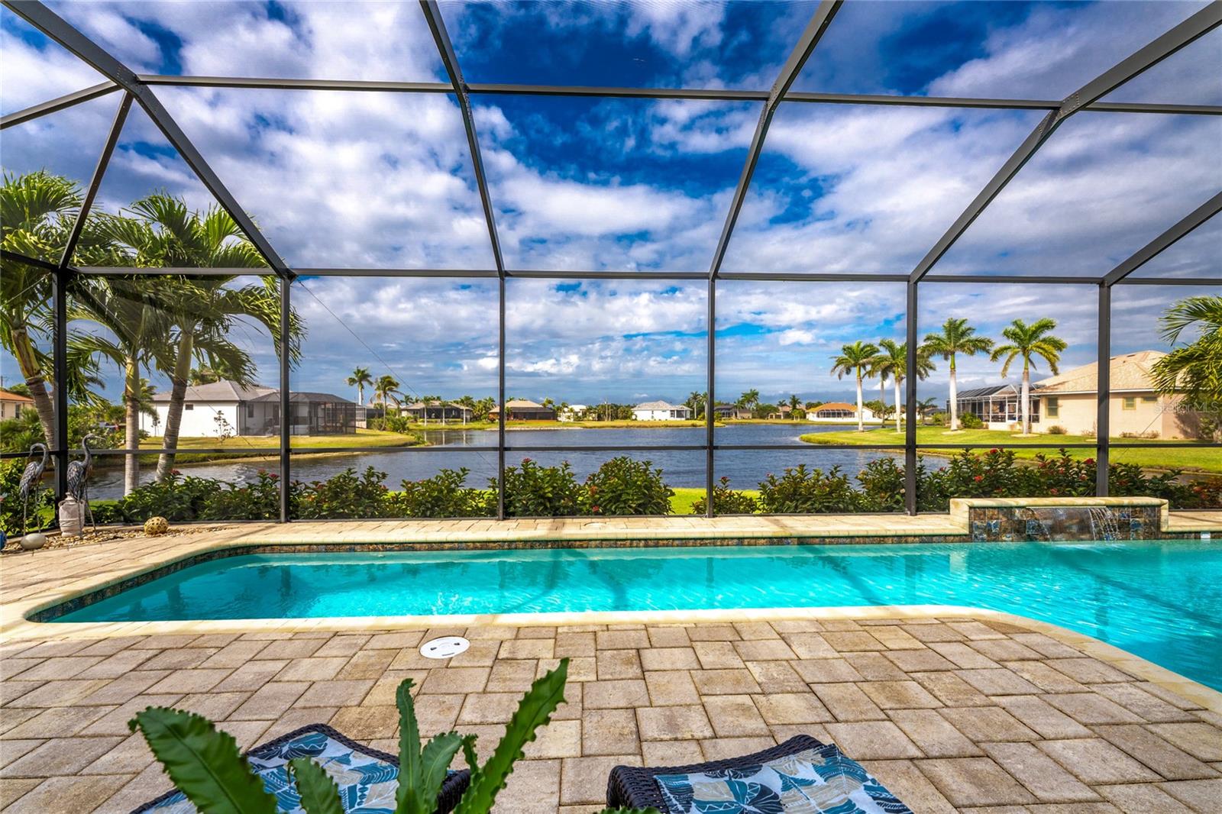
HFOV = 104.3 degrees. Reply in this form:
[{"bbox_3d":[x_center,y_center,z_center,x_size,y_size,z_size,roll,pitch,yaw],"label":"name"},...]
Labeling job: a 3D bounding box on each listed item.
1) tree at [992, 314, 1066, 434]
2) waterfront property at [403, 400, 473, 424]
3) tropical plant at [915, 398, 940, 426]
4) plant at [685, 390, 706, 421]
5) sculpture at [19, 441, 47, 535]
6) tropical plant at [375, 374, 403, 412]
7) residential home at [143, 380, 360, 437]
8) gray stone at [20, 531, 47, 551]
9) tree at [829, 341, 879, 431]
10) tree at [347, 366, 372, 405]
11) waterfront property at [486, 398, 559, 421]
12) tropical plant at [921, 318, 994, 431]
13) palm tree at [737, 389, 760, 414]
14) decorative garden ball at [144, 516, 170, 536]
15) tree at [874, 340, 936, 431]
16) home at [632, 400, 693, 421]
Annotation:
[{"bbox_3d":[29.650,-2.172,33.800,4.300,8.400,4.300,0,0,0],"label":"tree"},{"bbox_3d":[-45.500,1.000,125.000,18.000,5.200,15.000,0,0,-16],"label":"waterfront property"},{"bbox_3d":[48.039,0.651,72.000,3.600,4.200,3.600,0,0,0],"label":"tropical plant"},{"bbox_3d":[23.967,-0.404,134.000,5.600,8.300,5.600,0,0,0],"label":"plant"},{"bbox_3d":[-5.958,0.866,4.900,0.170,0.990,0.260,0,-1,45],"label":"sculpture"},{"bbox_3d":[-25.285,-0.651,54.000,3.400,6.100,3.400,0,0,0],"label":"tropical plant"},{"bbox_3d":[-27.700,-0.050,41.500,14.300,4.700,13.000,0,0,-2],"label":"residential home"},{"bbox_3d":[-5.770,1.345,4.750,0.175,0.150,0.165,0,0,0],"label":"gray stone"},{"bbox_3d":[24.485,-2.099,47.500,4.900,9.100,4.900,0,0,0],"label":"tree"},{"bbox_3d":[-40.092,-2.137,76.000,3.800,8.600,3.800,0,0,0],"label":"tree"},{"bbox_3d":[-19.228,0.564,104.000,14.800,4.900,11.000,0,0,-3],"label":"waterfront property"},{"bbox_3d":[31.153,-2.893,43.000,6.400,10.200,6.400,0,0,0],"label":"tropical plant"},{"bbox_3d":[41.526,-0.862,143.000,6.300,8.400,6.300,0,0,0],"label":"palm tree"},{"bbox_3d":[-4.873,1.275,5.100,0.200,0.200,0.200,0,0,0],"label":"decorative garden ball"},{"bbox_3d":[25.729,-1.834,41.500,4.700,8.100,4.700,0,0,0],"label":"tree"},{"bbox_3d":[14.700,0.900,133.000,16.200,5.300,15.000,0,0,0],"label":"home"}]

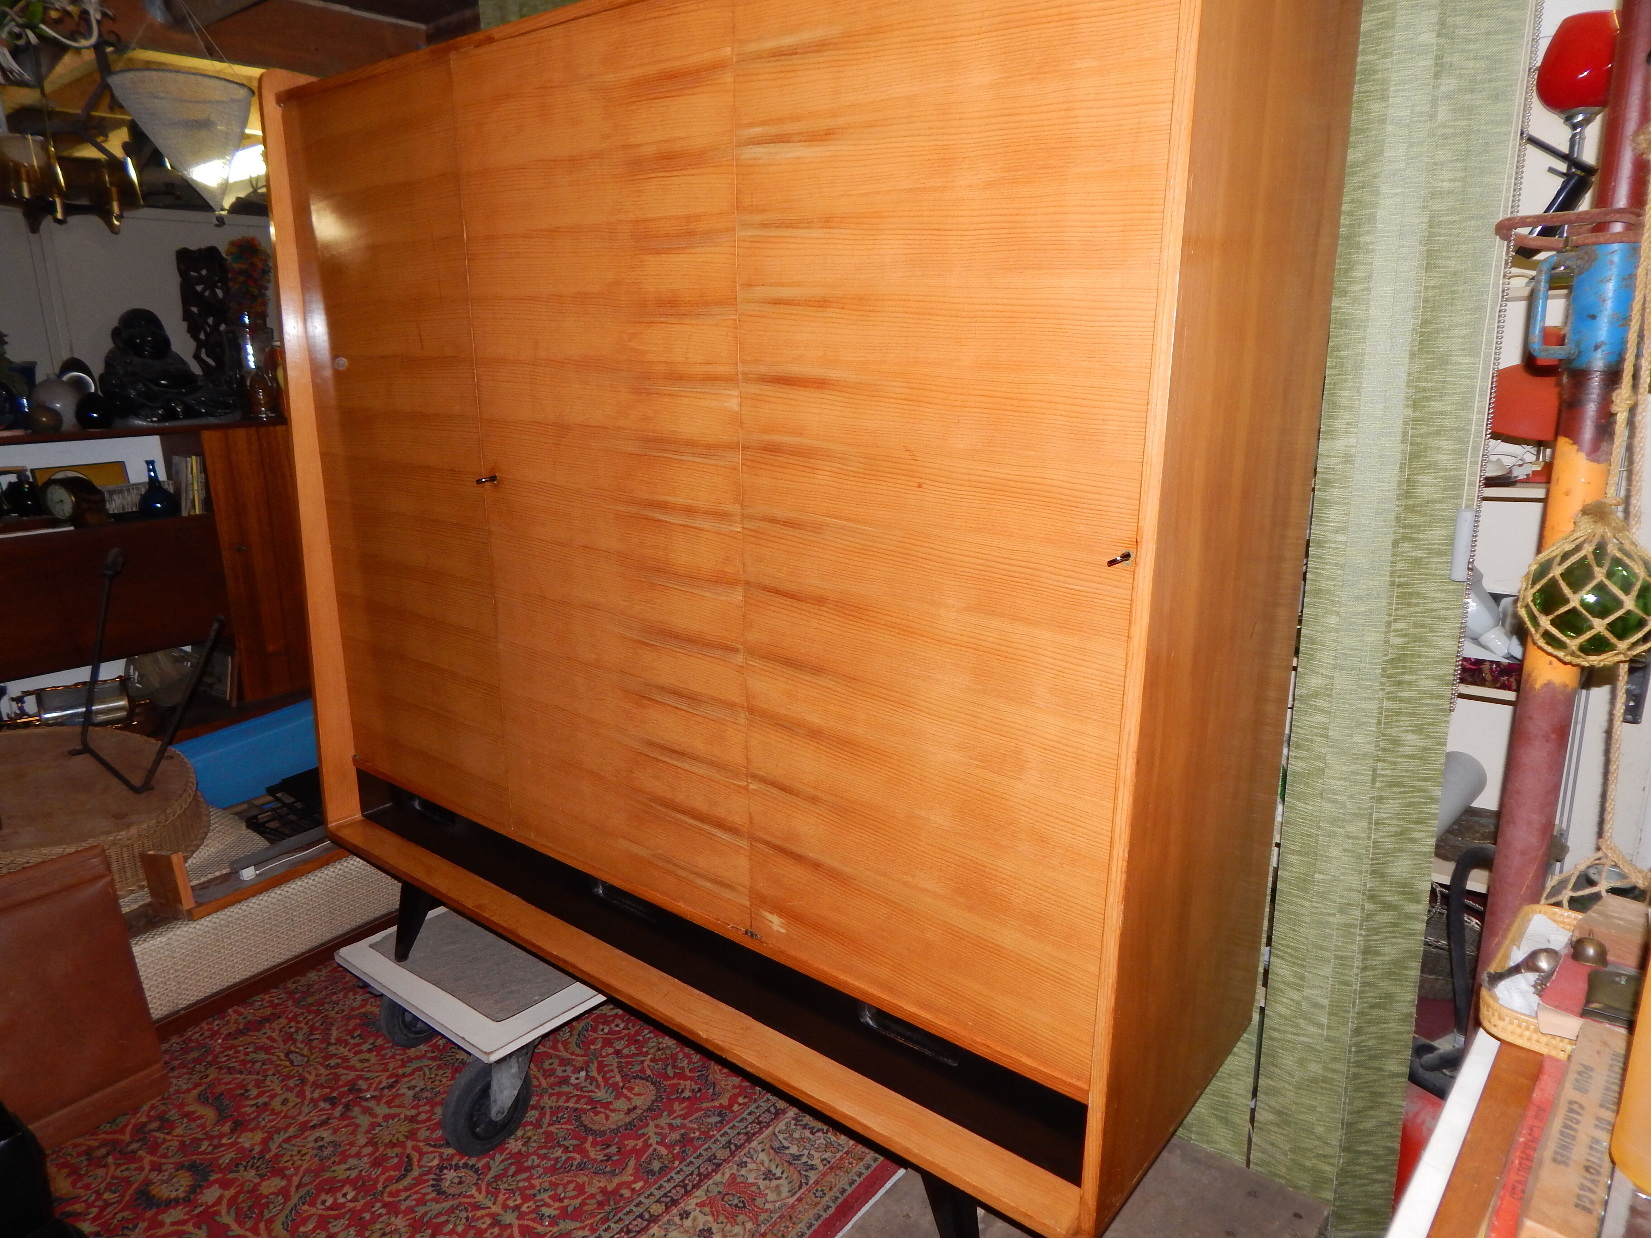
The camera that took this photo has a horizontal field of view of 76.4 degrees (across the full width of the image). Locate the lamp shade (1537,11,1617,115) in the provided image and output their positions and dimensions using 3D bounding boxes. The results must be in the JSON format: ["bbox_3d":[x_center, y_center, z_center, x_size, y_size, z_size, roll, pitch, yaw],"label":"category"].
[{"bbox_3d":[1.242,-0.896,1.700,0.141,0.133,0.141,11,17,37],"label":"lamp shade"}]

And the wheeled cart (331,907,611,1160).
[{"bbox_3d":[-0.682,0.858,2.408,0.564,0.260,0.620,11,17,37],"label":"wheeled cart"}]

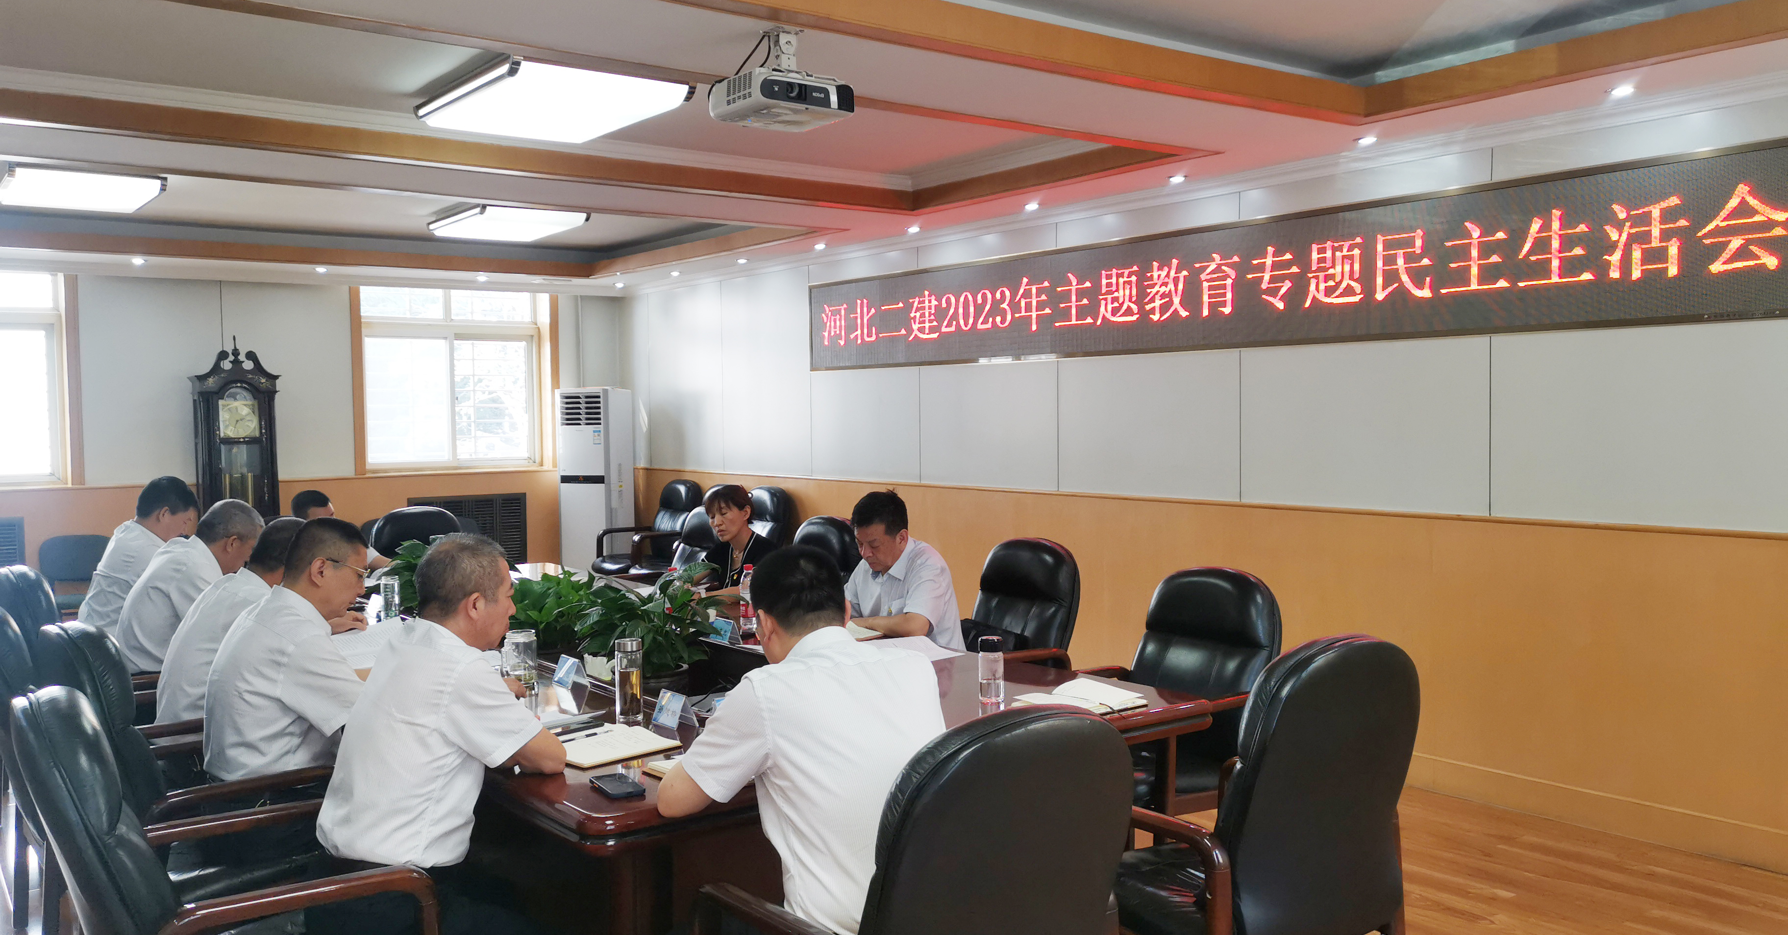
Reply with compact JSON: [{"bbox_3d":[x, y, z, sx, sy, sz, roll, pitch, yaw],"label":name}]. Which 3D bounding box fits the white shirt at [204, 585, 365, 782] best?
[{"bbox_3d":[-1.610,0.567,3.689,0.420,0.510,0.480,-3,3,-45],"label":"white shirt"}]

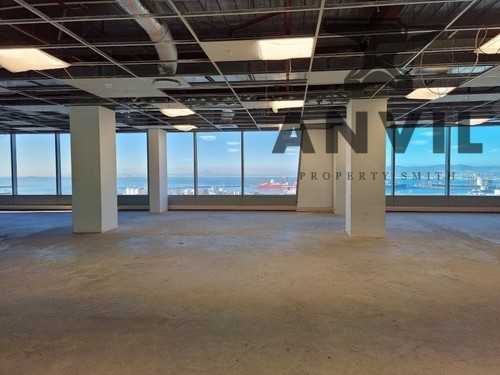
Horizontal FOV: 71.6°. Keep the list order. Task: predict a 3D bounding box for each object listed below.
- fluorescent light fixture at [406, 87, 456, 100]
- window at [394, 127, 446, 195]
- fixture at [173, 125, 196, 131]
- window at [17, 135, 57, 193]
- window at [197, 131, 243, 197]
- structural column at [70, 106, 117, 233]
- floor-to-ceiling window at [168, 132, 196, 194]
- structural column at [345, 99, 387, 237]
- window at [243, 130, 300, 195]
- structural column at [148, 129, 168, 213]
[{"bbox_3d":[3.058,-1.604,5.947,0.609,0.091,0.639,0,2,7],"label":"fluorescent light fixture"},{"bbox_3d":[5.199,-0.789,10.586,1.559,2.093,0.102,0,2,7],"label":"window"},{"bbox_3d":[-1.867,-1.743,9.993,0.591,0.108,0.591,0,2,6],"label":"fixture"},{"bbox_3d":[-7.377,-0.785,11.970,1.532,2.091,0.099,0,2,6],"label":"window"},{"bbox_3d":[-1.004,-0.771,11.245,1.534,2.039,0.099,0,2,6],"label":"window"},{"bbox_3d":[-3.316,-0.368,7.426,0.636,2.591,0.639,0,2,6],"label":"structural column"},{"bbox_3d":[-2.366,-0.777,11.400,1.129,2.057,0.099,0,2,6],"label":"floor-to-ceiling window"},{"bbox_3d":[2.243,-0.361,6.710,0.599,2.558,0.579,0,2,7],"label":"structural column"},{"bbox_3d":[0.672,-0.777,11.110,1.842,2.069,0.102,0,2,7],"label":"window"},{"bbox_3d":[-2.913,-0.516,11.016,0.342,2.588,0.604,0,2,6],"label":"structural column"}]

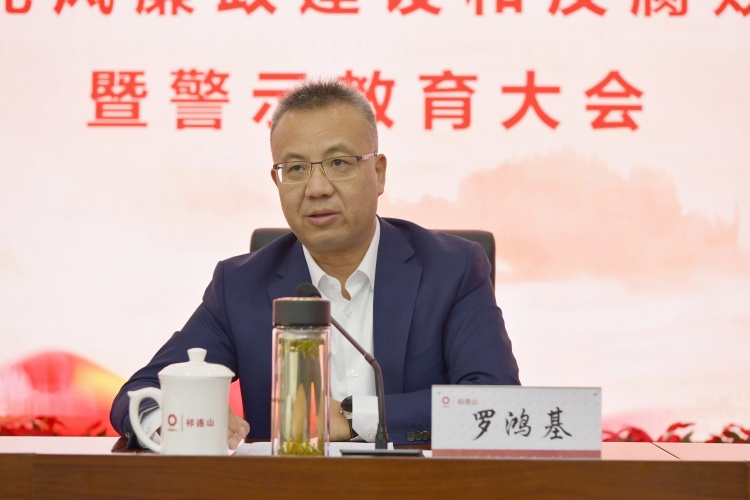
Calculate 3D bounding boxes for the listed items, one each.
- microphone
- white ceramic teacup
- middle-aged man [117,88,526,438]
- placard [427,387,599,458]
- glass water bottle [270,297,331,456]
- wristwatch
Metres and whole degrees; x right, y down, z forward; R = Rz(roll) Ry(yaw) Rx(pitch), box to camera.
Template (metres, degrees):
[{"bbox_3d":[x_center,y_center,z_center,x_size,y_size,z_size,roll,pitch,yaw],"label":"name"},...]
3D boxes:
[{"bbox_3d":[-0.022,0.158,1.661,0.150,0.237,0.230,1,-2,-14],"label":"microphone"},{"bbox_3d":[-0.229,0.193,1.530,0.126,0.148,0.091,1,-2,0],"label":"white ceramic teacup"},{"bbox_3d":[-0.082,0.384,1.970,0.600,1.290,0.620,0,-2,7],"label":"middle-aged man"},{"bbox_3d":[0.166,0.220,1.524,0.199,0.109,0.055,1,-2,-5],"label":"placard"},{"bbox_3d":[-0.088,0.163,1.531,0.068,0.214,0.068,1,-2,0],"label":"glass water bottle"},{"bbox_3d":[-0.029,0.237,1.819,0.043,0.050,0.060,1,40,0],"label":"wristwatch"}]

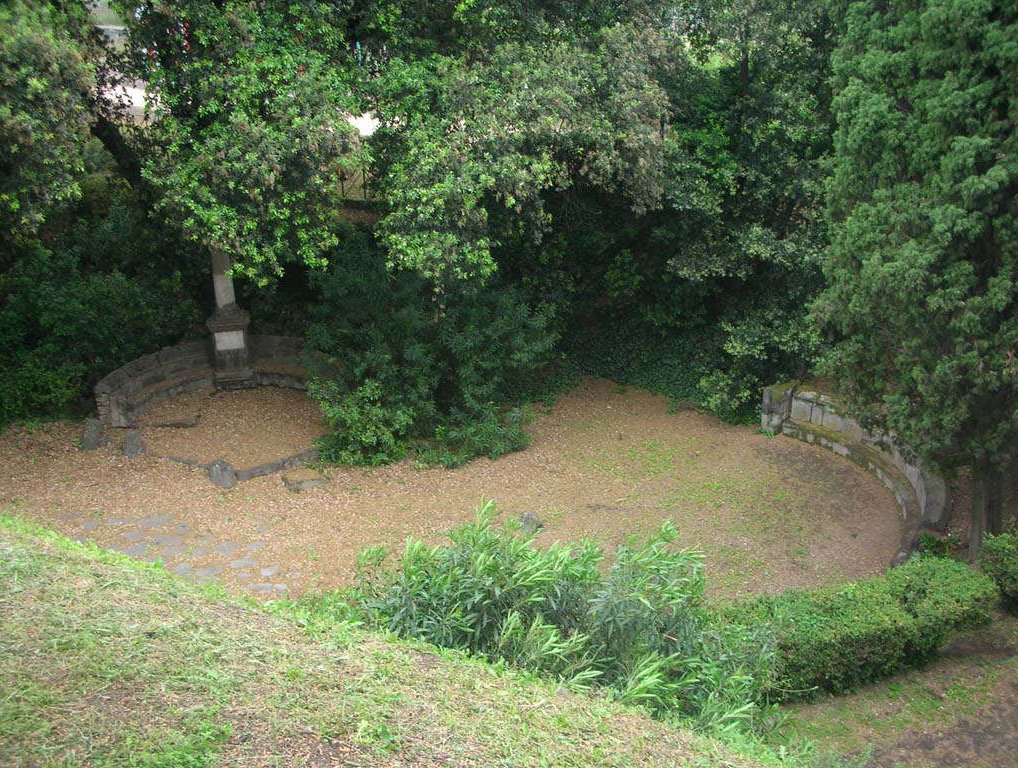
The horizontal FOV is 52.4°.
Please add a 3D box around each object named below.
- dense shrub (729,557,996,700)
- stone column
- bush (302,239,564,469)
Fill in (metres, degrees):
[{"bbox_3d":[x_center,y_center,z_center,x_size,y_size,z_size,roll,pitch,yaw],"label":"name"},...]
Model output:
[{"bbox_3d":[5.562,3.869,16.699,4.429,0.876,1.494,-7,21,-19],"label":"dense shrub"},{"bbox_3d":[-7.674,-2.050,27.994,1.133,4.275,1.133,-6,21,-17],"label":"stone column"},{"bbox_3d":[-1.730,-1.085,24.815,5.562,4.635,4.120,0,20,0],"label":"bush"}]

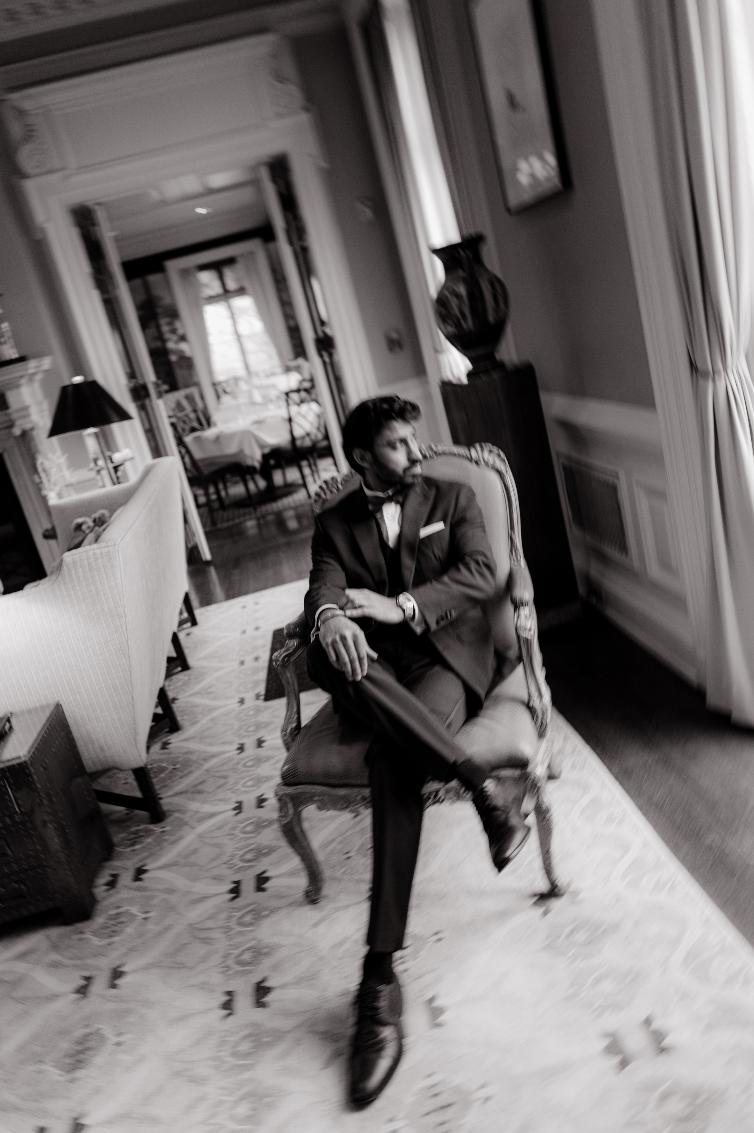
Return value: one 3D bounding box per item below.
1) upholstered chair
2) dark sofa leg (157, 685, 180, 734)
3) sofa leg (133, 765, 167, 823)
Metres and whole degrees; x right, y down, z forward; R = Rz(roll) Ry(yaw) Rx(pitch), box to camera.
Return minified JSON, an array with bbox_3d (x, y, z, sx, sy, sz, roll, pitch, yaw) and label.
[{"bbox_3d":[0.099,0.243,2.334,0.700,1.020,0.710,-9,16,19],"label":"upholstered chair"},{"bbox_3d":[-0.850,0.581,3.577,0.045,0.195,0.043,-16,15,-4],"label":"dark sofa leg"},{"bbox_3d":[-0.746,0.748,2.881,0.045,0.196,0.043,-16,15,-4],"label":"sofa leg"}]

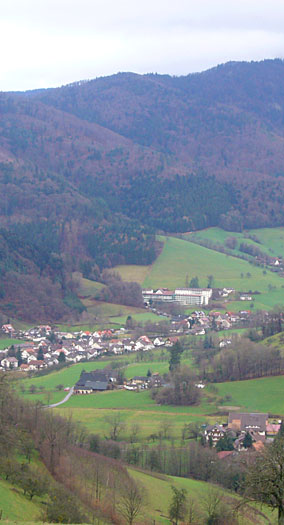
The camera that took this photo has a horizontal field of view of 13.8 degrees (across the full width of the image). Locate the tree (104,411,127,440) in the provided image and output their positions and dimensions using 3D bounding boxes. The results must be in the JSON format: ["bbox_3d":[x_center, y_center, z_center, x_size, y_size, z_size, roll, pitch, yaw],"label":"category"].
[{"bbox_3d":[-14.230,87.550,630.000,11.800,16.200,11.800,0,1,0],"label":"tree"}]

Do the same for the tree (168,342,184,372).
[{"bbox_3d":[25.000,68.850,850.000,10.800,24.500,10.800,0,1,0],"label":"tree"}]

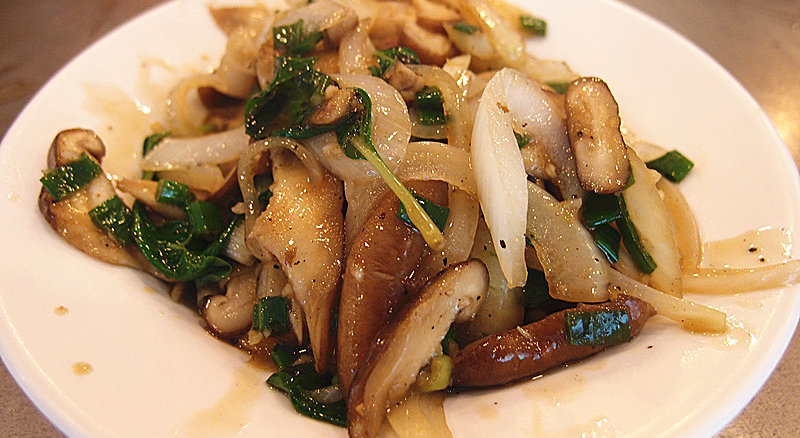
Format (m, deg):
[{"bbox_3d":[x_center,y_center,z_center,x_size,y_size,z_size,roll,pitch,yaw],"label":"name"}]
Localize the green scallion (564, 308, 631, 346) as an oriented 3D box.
[{"bbox_3d":[0.051,0.028,0.169,0.016,0.005,0.009,-4,82,-1],"label":"green scallion"}]

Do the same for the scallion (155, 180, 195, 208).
[{"bbox_3d":[-0.071,-0.008,0.205,0.010,0.005,0.006,12,78,3],"label":"scallion"}]

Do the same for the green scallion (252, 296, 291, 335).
[{"bbox_3d":[-0.035,0.026,0.176,0.009,0.010,0.005,6,4,0],"label":"green scallion"}]

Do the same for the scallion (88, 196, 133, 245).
[{"bbox_3d":[-0.089,0.000,0.200,0.009,0.004,0.014,-41,61,-20],"label":"scallion"}]

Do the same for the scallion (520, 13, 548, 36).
[{"bbox_3d":[0.058,-0.084,0.280,0.010,0.005,0.005,20,86,2],"label":"scallion"}]

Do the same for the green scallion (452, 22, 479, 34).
[{"bbox_3d":[0.027,-0.078,0.263,0.009,0.003,0.004,14,74,4],"label":"green scallion"}]

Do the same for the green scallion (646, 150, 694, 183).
[{"bbox_3d":[0.092,-0.018,0.221,0.014,0.005,0.009,14,54,10],"label":"green scallion"}]

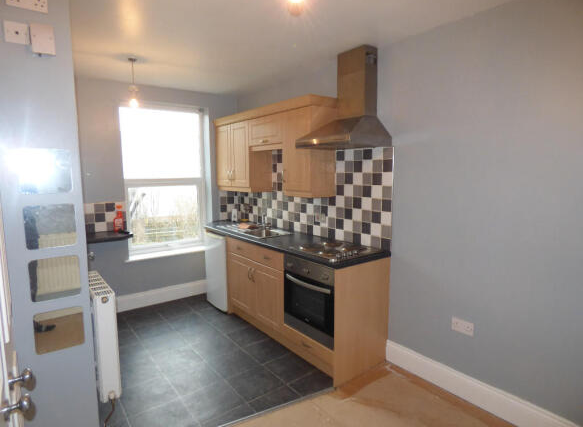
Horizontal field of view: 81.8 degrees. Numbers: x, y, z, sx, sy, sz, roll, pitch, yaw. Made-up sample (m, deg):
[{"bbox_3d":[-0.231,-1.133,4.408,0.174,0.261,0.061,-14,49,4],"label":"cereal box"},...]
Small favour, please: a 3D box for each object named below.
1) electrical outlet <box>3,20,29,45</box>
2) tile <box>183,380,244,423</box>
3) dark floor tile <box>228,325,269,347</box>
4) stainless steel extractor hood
[{"bbox_3d":[-1.199,-0.788,1.471,0.086,0.086,0.012,-5,9,-35],"label":"electrical outlet"},{"bbox_3d":[-0.522,1.265,2.272,0.327,0.010,0.322,-5,8,-38],"label":"tile"},{"bbox_3d":[-0.422,1.167,3.182,0.286,0.010,0.322,-5,8,-38],"label":"dark floor tile"},{"bbox_3d":[0.402,-0.889,2.605,0.475,0.757,0.600,-5,8,-38],"label":"stainless steel extractor hood"}]

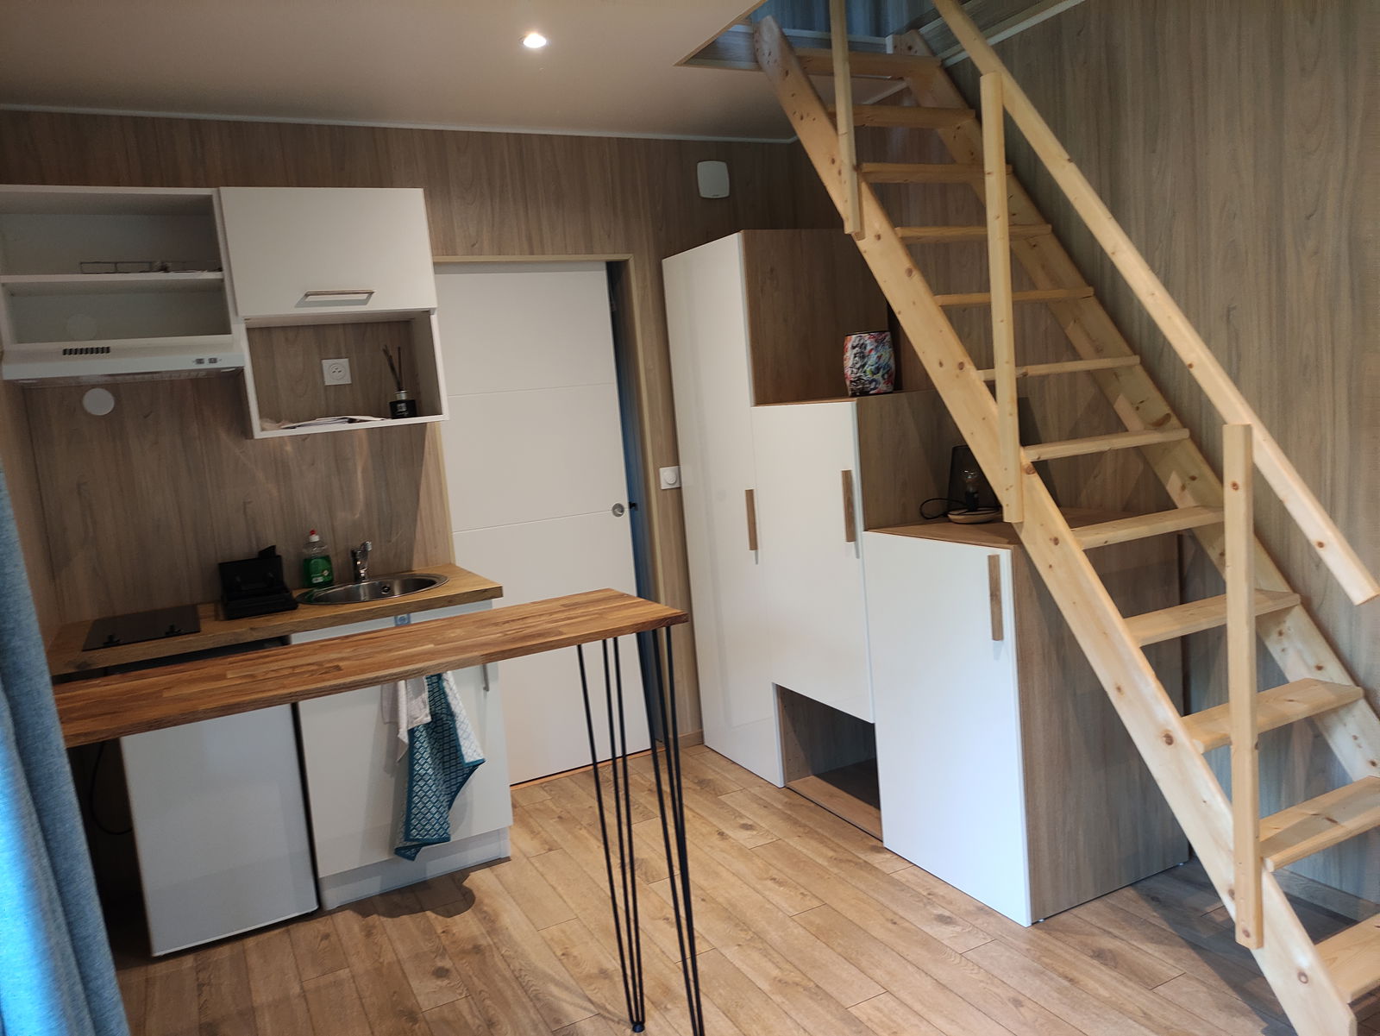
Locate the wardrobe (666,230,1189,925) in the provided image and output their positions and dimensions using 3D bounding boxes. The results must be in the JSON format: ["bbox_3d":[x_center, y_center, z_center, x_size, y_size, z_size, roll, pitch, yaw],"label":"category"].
[{"bbox_3d":[0.665,-0.011,3.438,0.617,2.006,1.802,-8,8,-27],"label":"wardrobe"}]

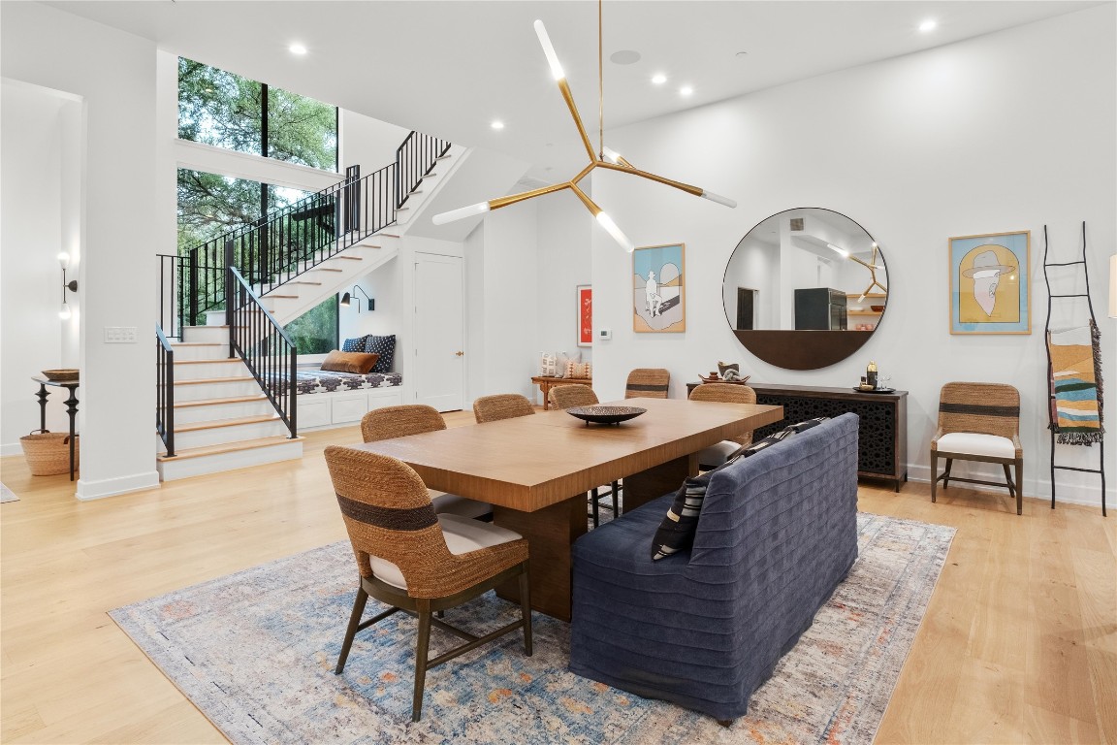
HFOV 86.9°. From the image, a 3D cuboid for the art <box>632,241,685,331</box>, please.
[{"bbox_3d":[1.068,-0.890,6.313,0.610,0.910,0.040,3,5,38],"label":"art"}]

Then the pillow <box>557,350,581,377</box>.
[{"bbox_3d":[0.163,-0.147,9.400,0.460,0.440,0.150,2,2,39],"label":"pillow"}]

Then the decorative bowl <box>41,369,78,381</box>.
[{"bbox_3d":[-4.482,0.032,5.420,0.340,0.095,0.340,3,5,38],"label":"decorative bowl"}]

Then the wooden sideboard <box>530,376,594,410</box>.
[{"bbox_3d":[0.234,0.369,9.296,1.400,0.495,0.360,2,2,39],"label":"wooden sideboard"}]

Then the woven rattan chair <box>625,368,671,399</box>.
[{"bbox_3d":[0.830,0.405,6.040,0.520,0.845,0.600,1,2,28],"label":"woven rattan chair"}]

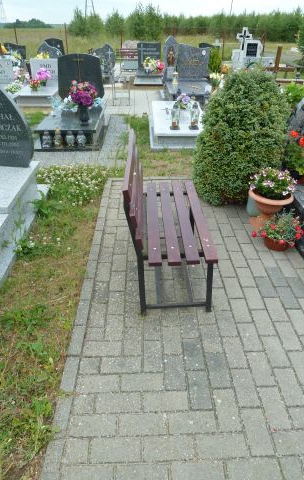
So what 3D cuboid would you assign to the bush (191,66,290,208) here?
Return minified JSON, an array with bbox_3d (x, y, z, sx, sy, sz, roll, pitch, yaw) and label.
[{"bbox_3d":[0.830,-0.990,3.237,0.870,1.090,0.860,-1,32,-1],"label":"bush"}]

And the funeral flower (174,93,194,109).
[{"bbox_3d":[0.512,-2.284,5.661,0.290,0.270,0.250,-1,32,-1],"label":"funeral flower"}]

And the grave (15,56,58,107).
[{"bbox_3d":[-2.363,-3.438,7.452,0.700,0.770,1.700,-1,32,-1],"label":"grave"}]

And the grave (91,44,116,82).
[{"bbox_3d":[-1.310,-4.998,9.788,0.700,0.950,0.800,-1,32,-1],"label":"grave"}]

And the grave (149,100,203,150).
[{"bbox_3d":[0.417,-1.858,5.421,0.930,0.220,2.050,-1,32,-1],"label":"grave"}]

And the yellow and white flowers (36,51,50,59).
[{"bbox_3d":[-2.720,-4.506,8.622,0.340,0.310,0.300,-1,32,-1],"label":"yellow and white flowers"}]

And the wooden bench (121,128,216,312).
[{"bbox_3d":[0.088,-0.124,2.122,0.450,0.835,0.985,-1,32,-1],"label":"wooden bench"}]

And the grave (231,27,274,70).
[{"bbox_3d":[3.020,-5.661,10.377,1.200,1.250,0.380,-1,32,-1],"label":"grave"}]

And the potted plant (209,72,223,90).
[{"bbox_3d":[1.456,-3.596,7.915,0.310,0.420,0.300,-1,32,-1],"label":"potted plant"}]

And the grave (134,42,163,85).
[{"bbox_3d":[-0.090,-4.843,9.480,0.750,0.920,1.300,-1,32,-1],"label":"grave"}]

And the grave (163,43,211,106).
[{"bbox_3d":[0.765,-3.427,7.056,0.930,1.180,1.400,-1,32,-1],"label":"grave"}]

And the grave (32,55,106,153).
[{"bbox_3d":[-1.157,-2.152,5.187,0.890,1.000,2.120,-1,32,-1],"label":"grave"}]

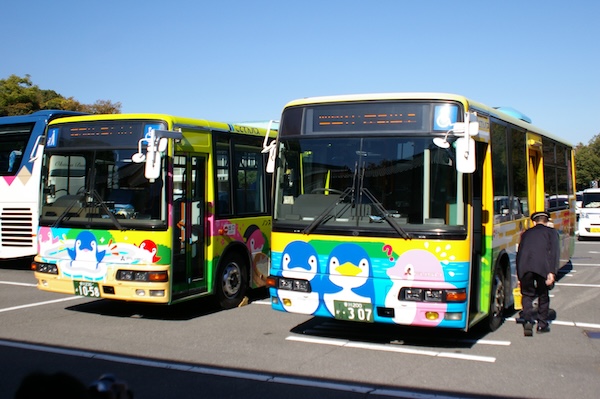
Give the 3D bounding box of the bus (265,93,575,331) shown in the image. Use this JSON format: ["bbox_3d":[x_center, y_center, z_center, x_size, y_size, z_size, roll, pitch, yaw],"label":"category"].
[{"bbox_3d":[2.592,0.088,11.246,2.400,2.860,8.550,1,1,28],"label":"bus"}]

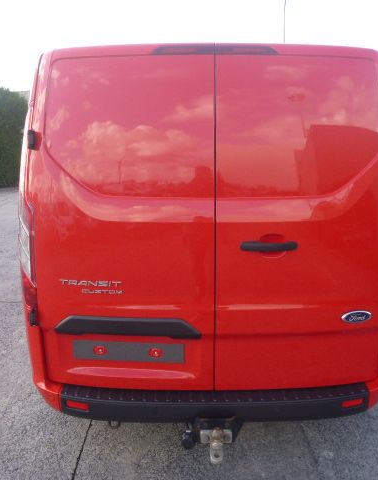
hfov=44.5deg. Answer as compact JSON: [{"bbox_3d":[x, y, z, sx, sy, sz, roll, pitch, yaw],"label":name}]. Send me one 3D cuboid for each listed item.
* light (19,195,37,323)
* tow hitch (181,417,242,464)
[{"bbox_3d":[-0.780,0.102,2.263,0.115,0.620,0.200,0,11,0],"label":"light"},{"bbox_3d":[0.098,0.855,2.014,0.255,0.165,0.250,0,11,0],"label":"tow hitch"}]

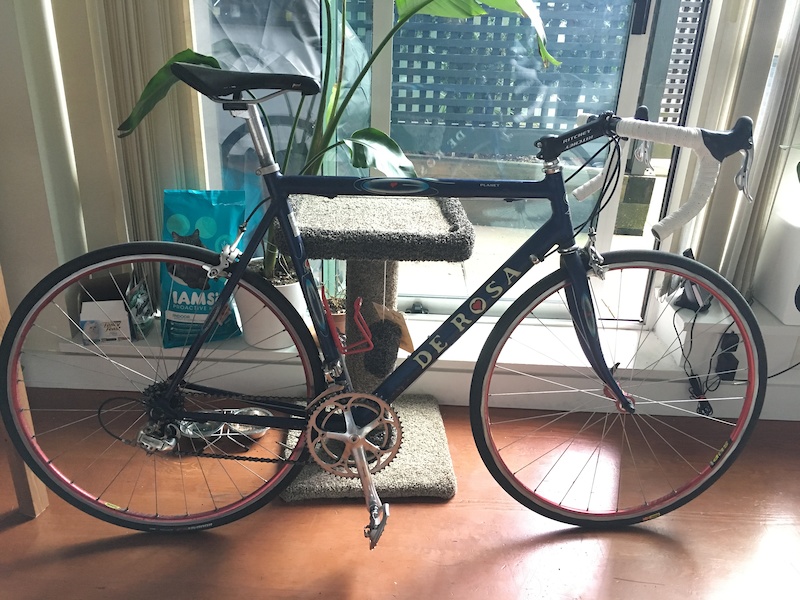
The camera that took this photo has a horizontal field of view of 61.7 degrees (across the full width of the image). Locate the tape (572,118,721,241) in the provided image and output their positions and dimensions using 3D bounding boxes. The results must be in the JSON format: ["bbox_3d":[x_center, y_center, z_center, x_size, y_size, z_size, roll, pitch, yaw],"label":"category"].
[{"bbox_3d":[0.464,-0.263,1.360,0.148,0.205,0.455,1,17,-5],"label":"tape"}]

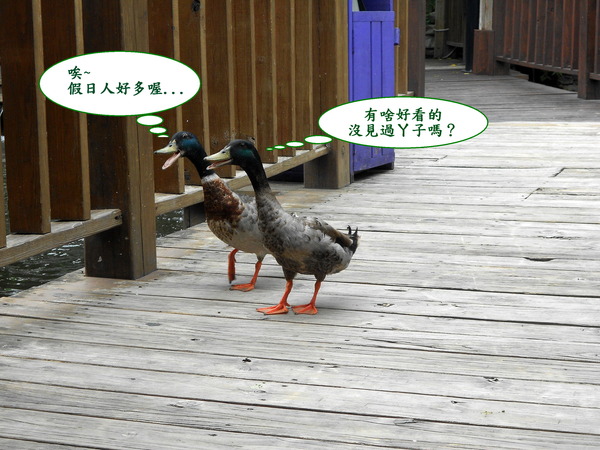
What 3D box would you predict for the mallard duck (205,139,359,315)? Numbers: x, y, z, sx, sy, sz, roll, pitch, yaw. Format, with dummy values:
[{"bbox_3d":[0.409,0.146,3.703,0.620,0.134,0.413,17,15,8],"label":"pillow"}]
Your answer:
[{"bbox_3d":[-0.027,0.000,2.653,0.155,0.365,0.420,9,14,44],"label":"mallard duck"}]

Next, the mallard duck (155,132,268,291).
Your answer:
[{"bbox_3d":[-0.151,-0.033,2.872,0.150,0.358,0.410,9,14,44],"label":"mallard duck"}]

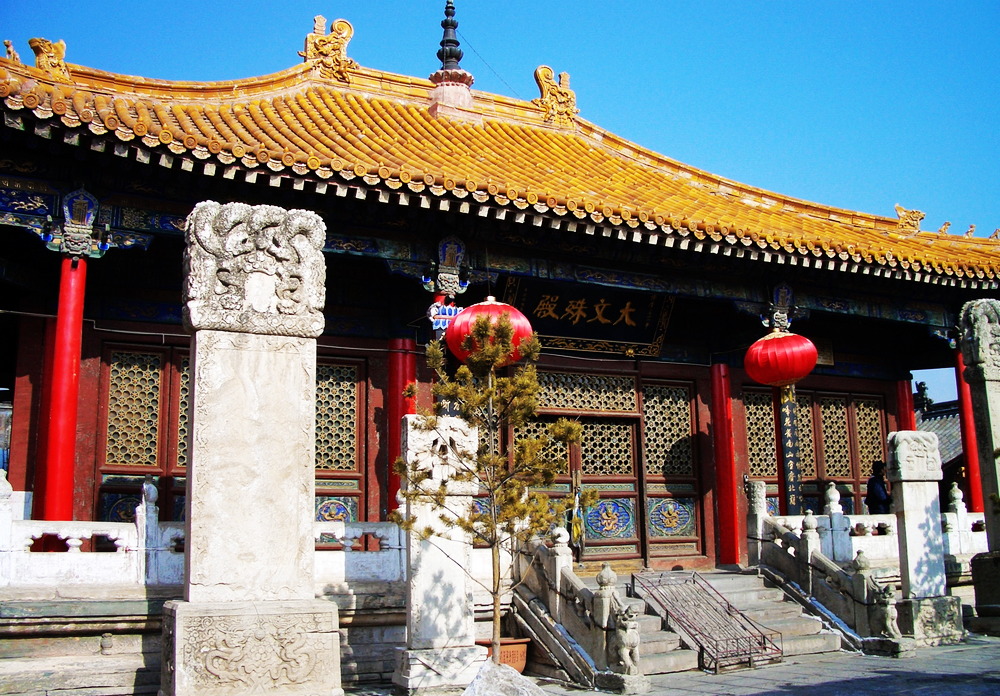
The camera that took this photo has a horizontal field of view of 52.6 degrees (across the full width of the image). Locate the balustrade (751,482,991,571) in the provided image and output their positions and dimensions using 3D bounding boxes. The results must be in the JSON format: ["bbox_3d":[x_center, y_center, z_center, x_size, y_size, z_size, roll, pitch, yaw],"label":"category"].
[{"bbox_3d":[5.906,2.655,15.476,5.395,1.222,0.260,4,-13,-26],"label":"balustrade"}]

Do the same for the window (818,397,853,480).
[{"bbox_3d":[5.683,1.502,17.111,0.656,1.388,0.080,4,-13,-26],"label":"window"}]

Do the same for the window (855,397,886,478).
[{"bbox_3d":[6.587,1.604,18.011,0.637,1.417,0.080,4,-13,-26],"label":"window"}]

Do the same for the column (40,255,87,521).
[{"bbox_3d":[-4.639,0.752,10.783,0.277,3.588,0.277,4,-13,-26],"label":"column"}]

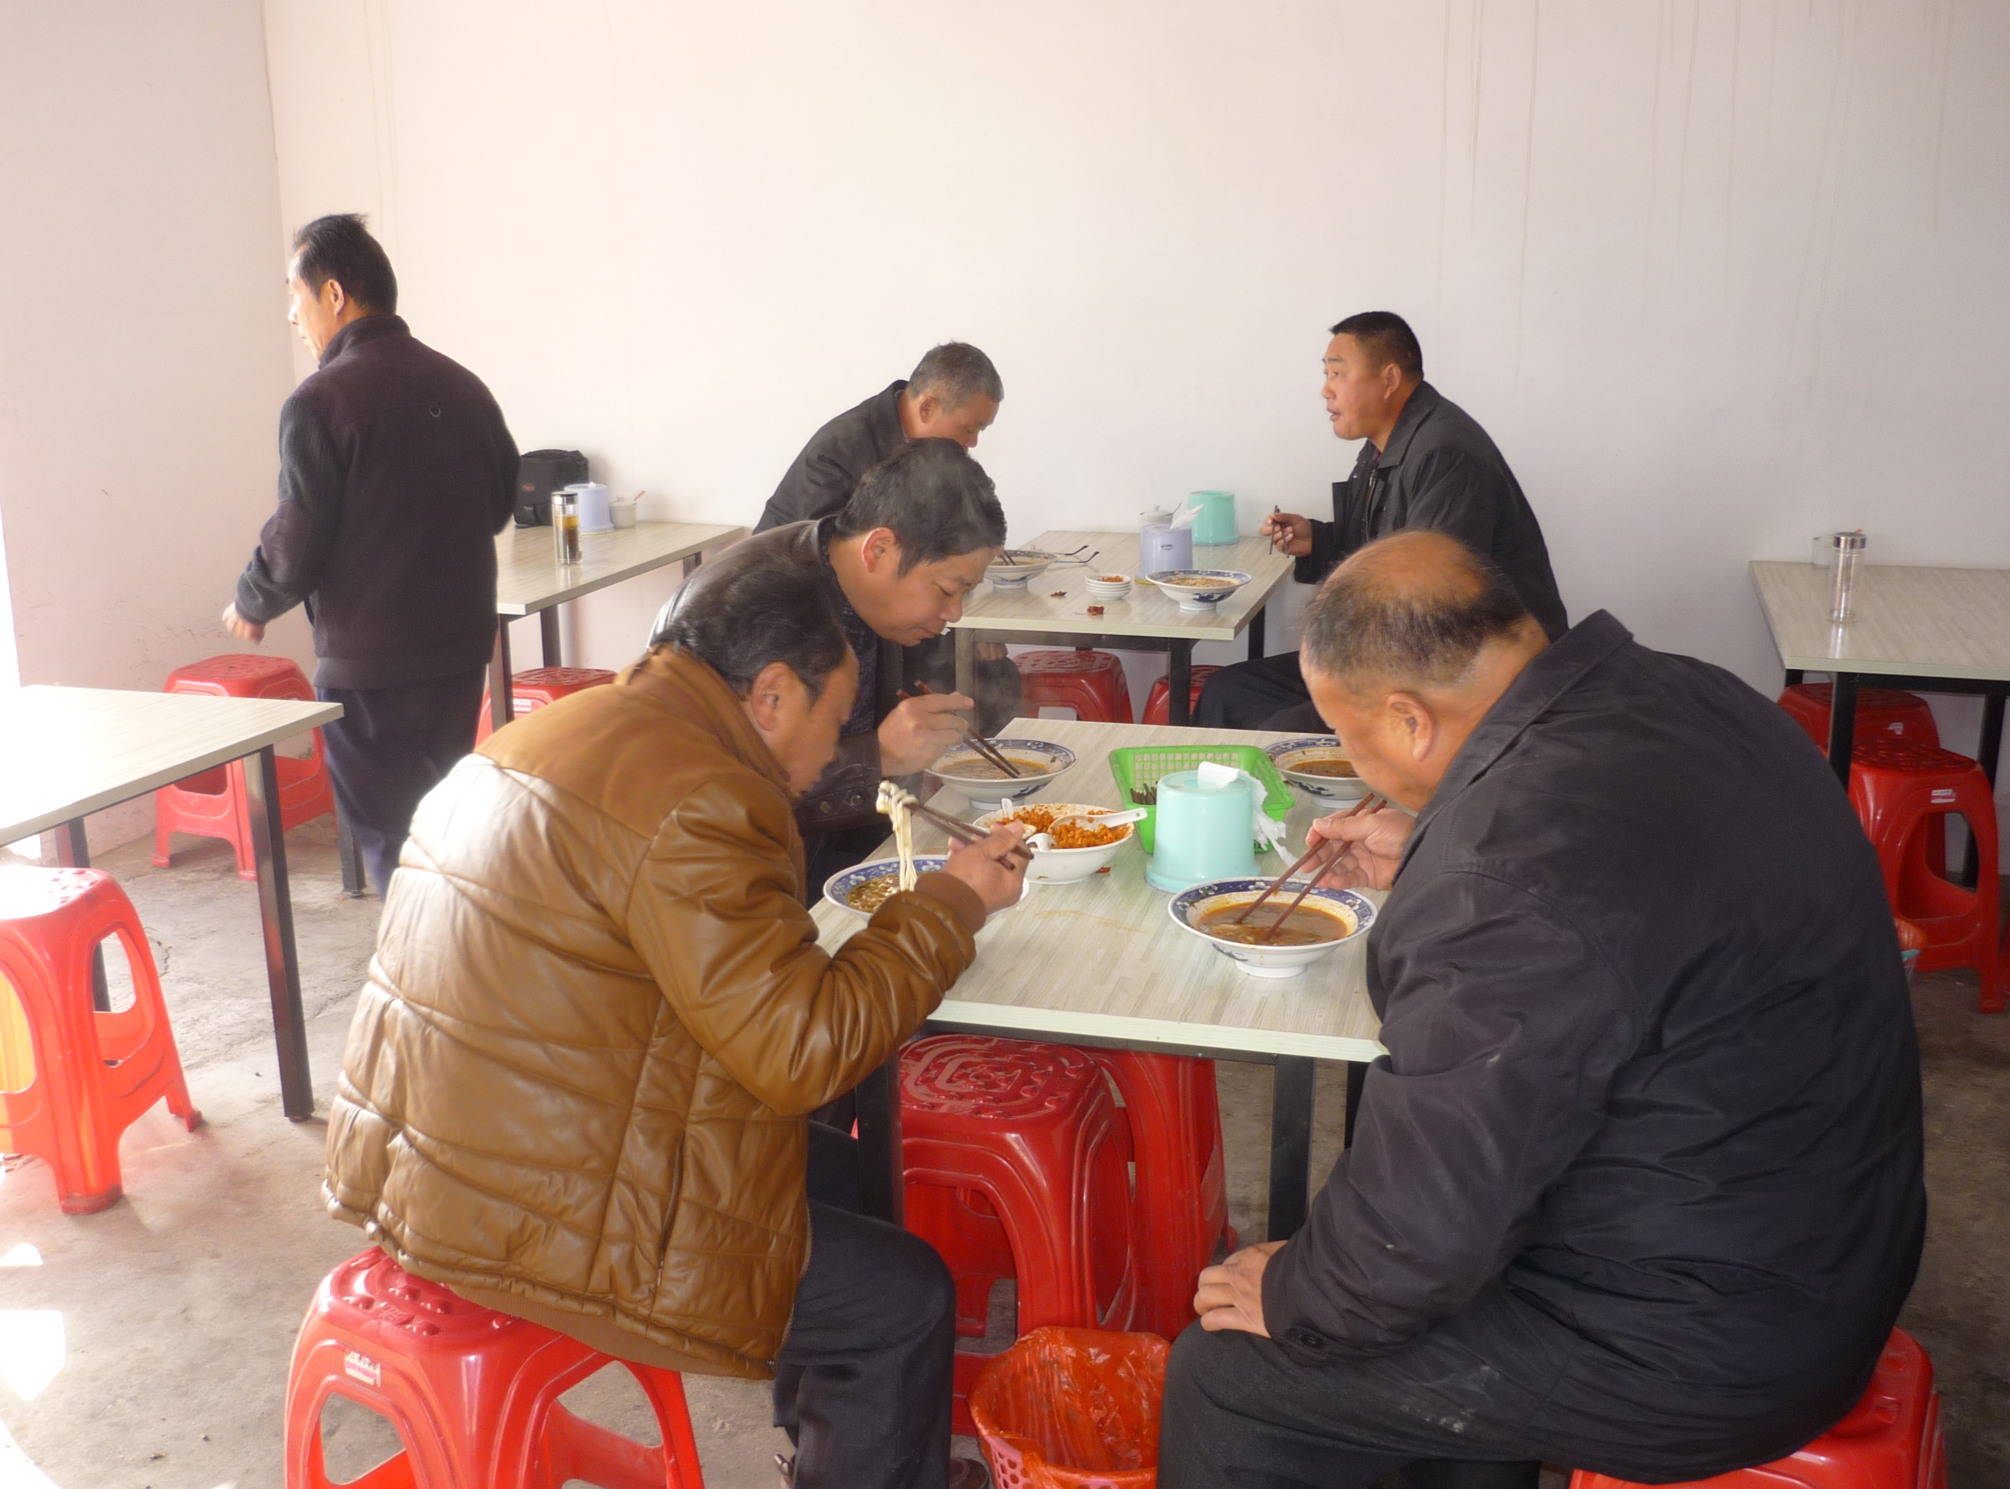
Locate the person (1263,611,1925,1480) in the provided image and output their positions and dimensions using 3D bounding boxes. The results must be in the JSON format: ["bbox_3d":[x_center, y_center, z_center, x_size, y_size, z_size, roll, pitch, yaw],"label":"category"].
[{"bbox_3d":[0.530,0.434,1.820,0.730,1.240,0.580,10,18,35],"label":"person"}]

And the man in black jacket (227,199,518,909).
[{"bbox_3d":[-1.152,-0.199,3.653,0.400,1.570,0.500,13,20,42],"label":"man in black jacket"}]

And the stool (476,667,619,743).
[{"bbox_3d":[-1.094,0.070,4.756,0.332,0.480,0.332,6,16,22],"label":"stool"}]

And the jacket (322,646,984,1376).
[{"bbox_3d":[-0.352,0.231,1.979,0.653,0.693,0.515,-6,16,-21],"label":"jacket"}]

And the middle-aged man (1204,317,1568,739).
[{"bbox_3d":[0.826,-0.268,4.264,0.800,1.350,0.560,1,15,7],"label":"middle-aged man"}]

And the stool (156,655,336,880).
[{"bbox_3d":[-1.926,0.051,4.835,0.332,0.480,0.332,7,16,24],"label":"stool"}]

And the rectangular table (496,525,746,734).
[{"bbox_3d":[-1.216,-0.111,4.934,0.700,0.750,1.190,4,15,16],"label":"rectangular table"}]

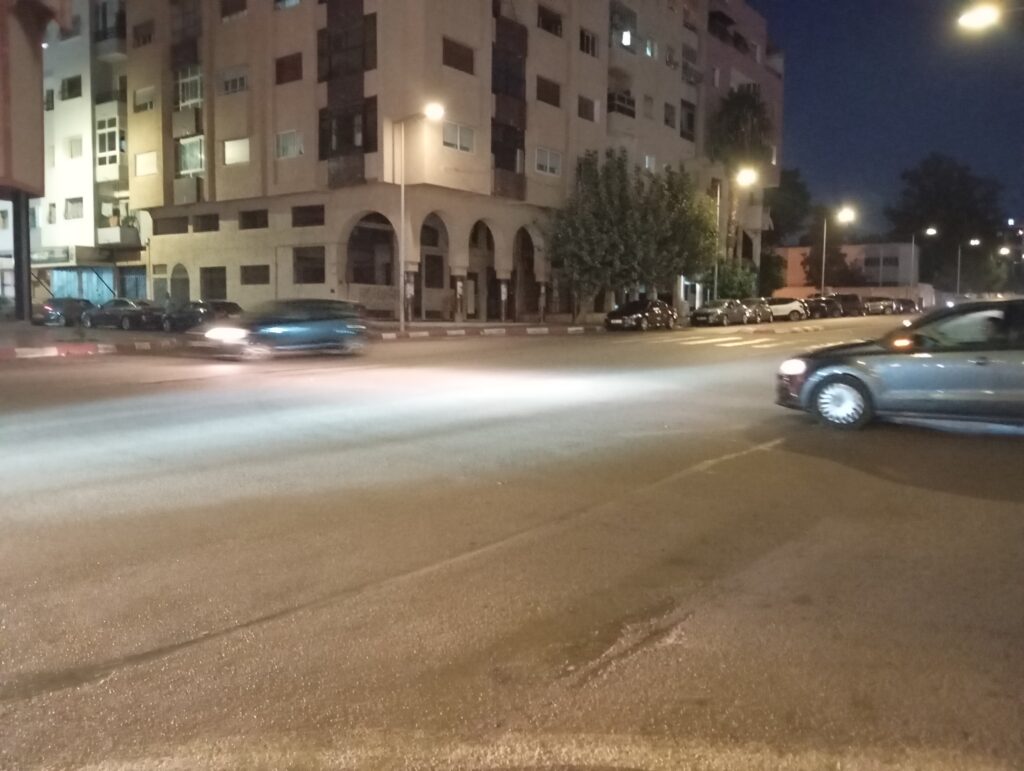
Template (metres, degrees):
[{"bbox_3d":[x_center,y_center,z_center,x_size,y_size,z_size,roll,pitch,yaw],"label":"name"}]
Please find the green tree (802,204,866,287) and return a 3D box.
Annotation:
[{"bbox_3d":[31.455,-12.064,80.477,6.400,10.052,6.200,5,7,36],"label":"green tree"}]

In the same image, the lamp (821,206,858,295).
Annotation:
[{"bbox_3d":[26.641,-10.141,68.001,2.200,8.846,0.400,5,7,37],"label":"lamp"}]

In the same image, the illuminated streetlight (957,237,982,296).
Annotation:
[{"bbox_3d":[61.446,-14.842,111.500,2.500,8.900,0.350,5,7,39],"label":"illuminated streetlight"}]

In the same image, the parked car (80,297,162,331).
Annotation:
[{"bbox_3d":[-18.040,-3.308,38.800,4.450,1.420,1.800,3,6,27],"label":"parked car"}]

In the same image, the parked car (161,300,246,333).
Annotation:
[{"bbox_3d":[-13.521,-3.062,36.500,4.200,1.470,1.780,4,6,30],"label":"parked car"}]

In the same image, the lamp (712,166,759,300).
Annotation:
[{"bbox_3d":[12.452,-7.807,46.510,2.200,8.688,0.400,5,7,37],"label":"lamp"}]

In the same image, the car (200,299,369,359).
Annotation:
[{"bbox_3d":[-5.491,-1.451,20.424,4.050,1.470,1.750,-4,7,-37],"label":"car"}]

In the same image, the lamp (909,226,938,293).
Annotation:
[{"bbox_3d":[45.953,-12.800,92.500,2.400,8.900,0.350,5,7,39],"label":"lamp"}]

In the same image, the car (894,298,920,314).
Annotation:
[{"bbox_3d":[40.970,-8.233,86.000,1.780,1.480,4.200,5,7,39],"label":"car"}]

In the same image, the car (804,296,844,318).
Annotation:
[{"bbox_3d":[24.247,-6.003,64.500,1.790,1.530,4.200,5,7,39],"label":"car"}]

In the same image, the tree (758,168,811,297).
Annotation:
[{"bbox_3d":[24.678,-12.944,75.330,6.800,12.876,6.800,5,7,36],"label":"tree"}]

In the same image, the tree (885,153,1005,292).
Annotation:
[{"bbox_3d":[53.418,-18.564,101.028,14.500,18.694,14.000,5,7,36],"label":"tree"}]

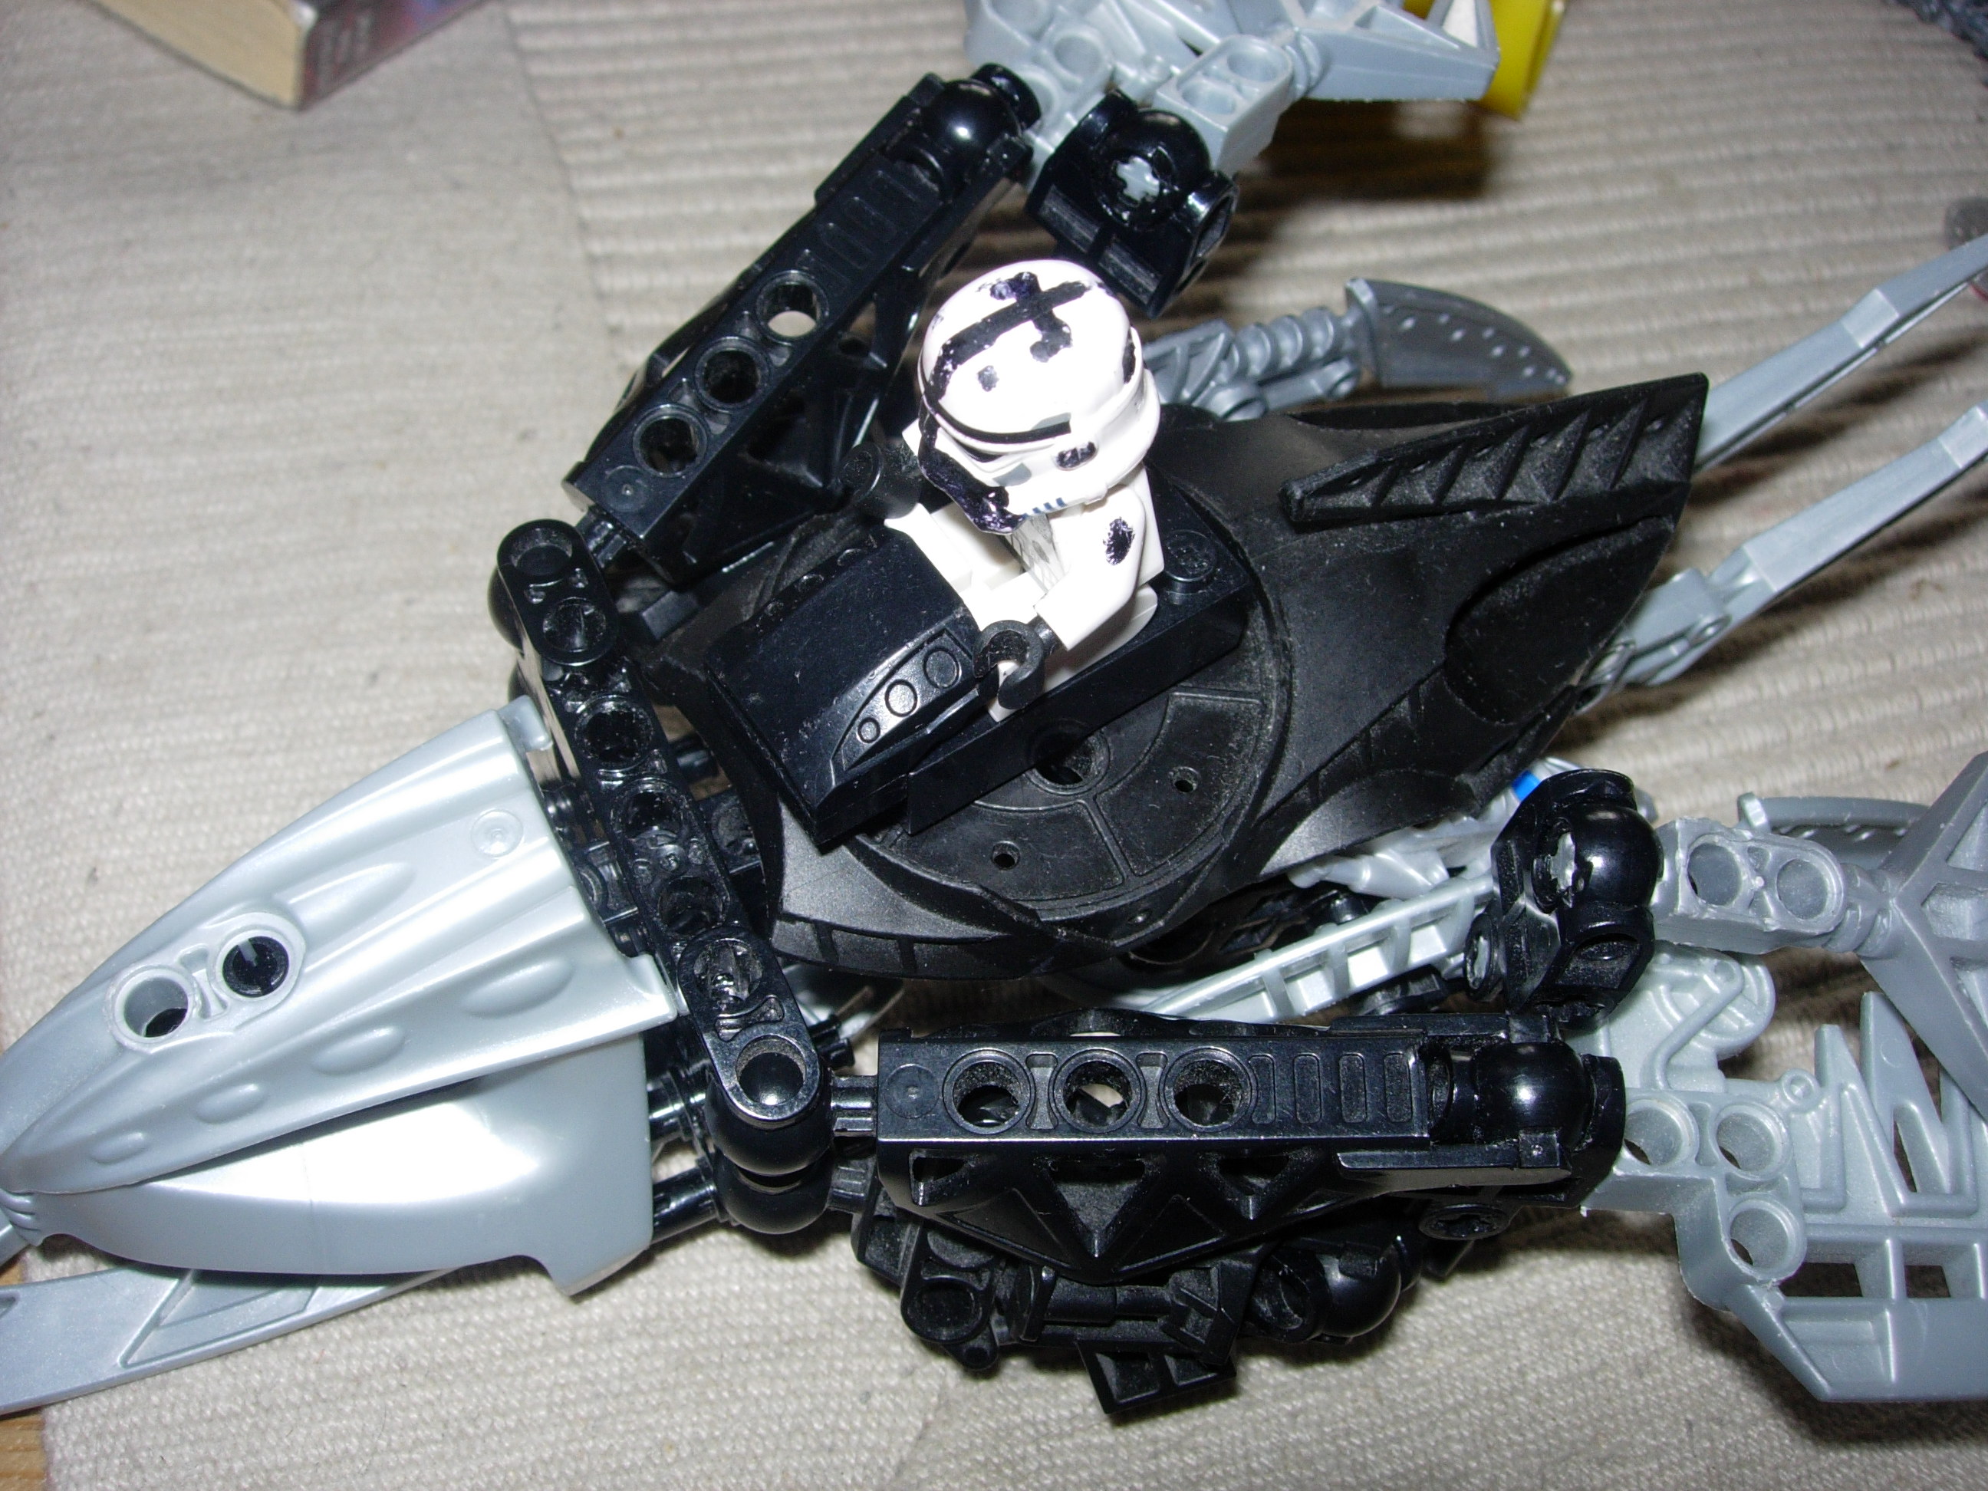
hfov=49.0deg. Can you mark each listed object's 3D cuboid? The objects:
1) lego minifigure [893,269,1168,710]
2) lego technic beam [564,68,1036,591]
[{"bbox_3d":[0.001,-0.019,0.154,0.019,0.034,0.024,-31,64,-15],"label":"lego minifigure"},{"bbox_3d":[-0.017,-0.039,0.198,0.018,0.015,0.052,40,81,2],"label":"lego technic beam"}]

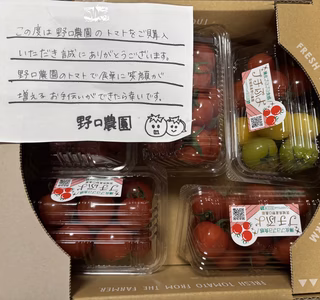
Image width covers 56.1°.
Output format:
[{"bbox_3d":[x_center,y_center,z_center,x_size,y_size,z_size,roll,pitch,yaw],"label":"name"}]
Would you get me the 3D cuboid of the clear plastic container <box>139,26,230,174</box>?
[{"bbox_3d":[0.025,-0.048,0.306,0.091,0.060,0.151,0,89,0],"label":"clear plastic container"}]

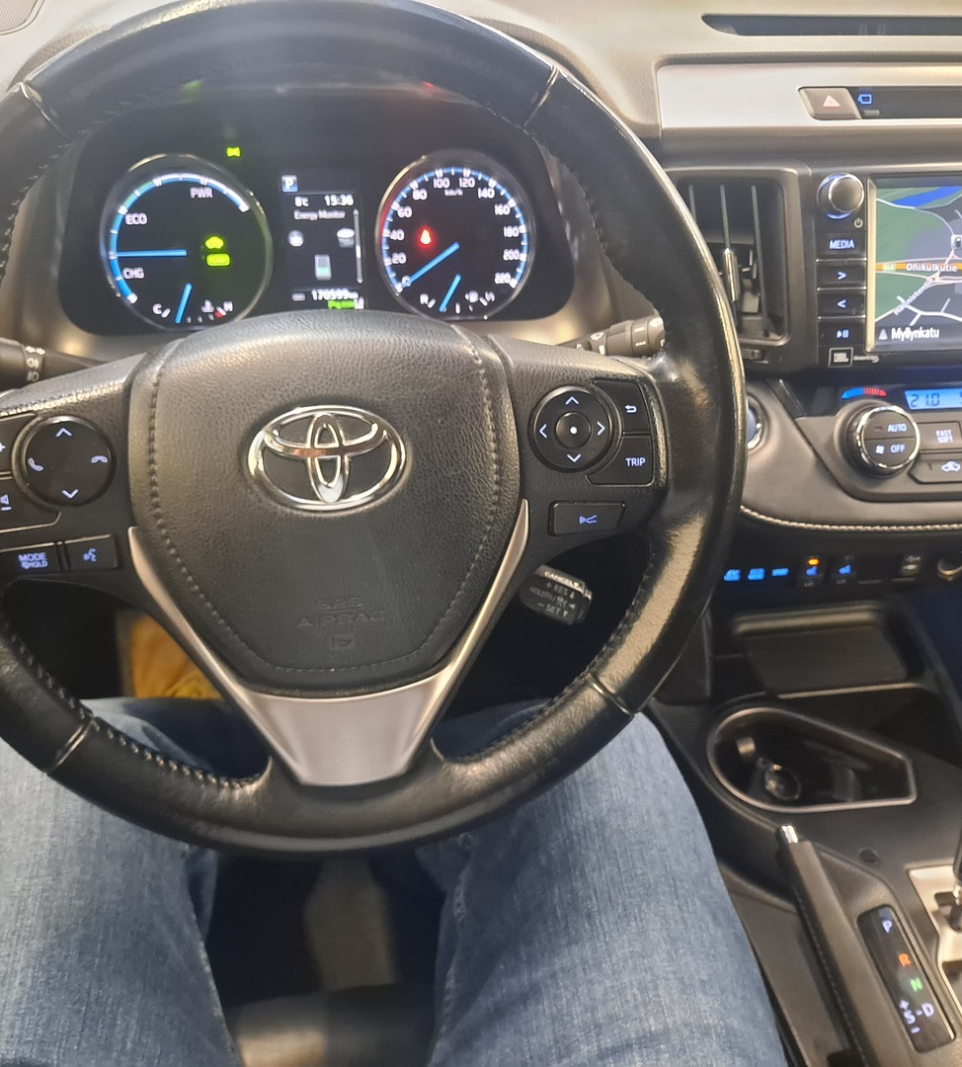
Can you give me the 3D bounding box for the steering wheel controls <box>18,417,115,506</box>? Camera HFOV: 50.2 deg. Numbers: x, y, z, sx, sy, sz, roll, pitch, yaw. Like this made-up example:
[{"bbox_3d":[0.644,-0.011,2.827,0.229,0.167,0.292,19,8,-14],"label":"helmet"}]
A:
[{"bbox_3d":[-0.172,-0.030,0.426,0.037,0.036,0.010,-4,11,-9],"label":"steering wheel controls"}]

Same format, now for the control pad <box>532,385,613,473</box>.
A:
[{"bbox_3d":[0.041,-0.047,0.461,0.037,0.037,0.010,-4,11,-9],"label":"control pad"}]

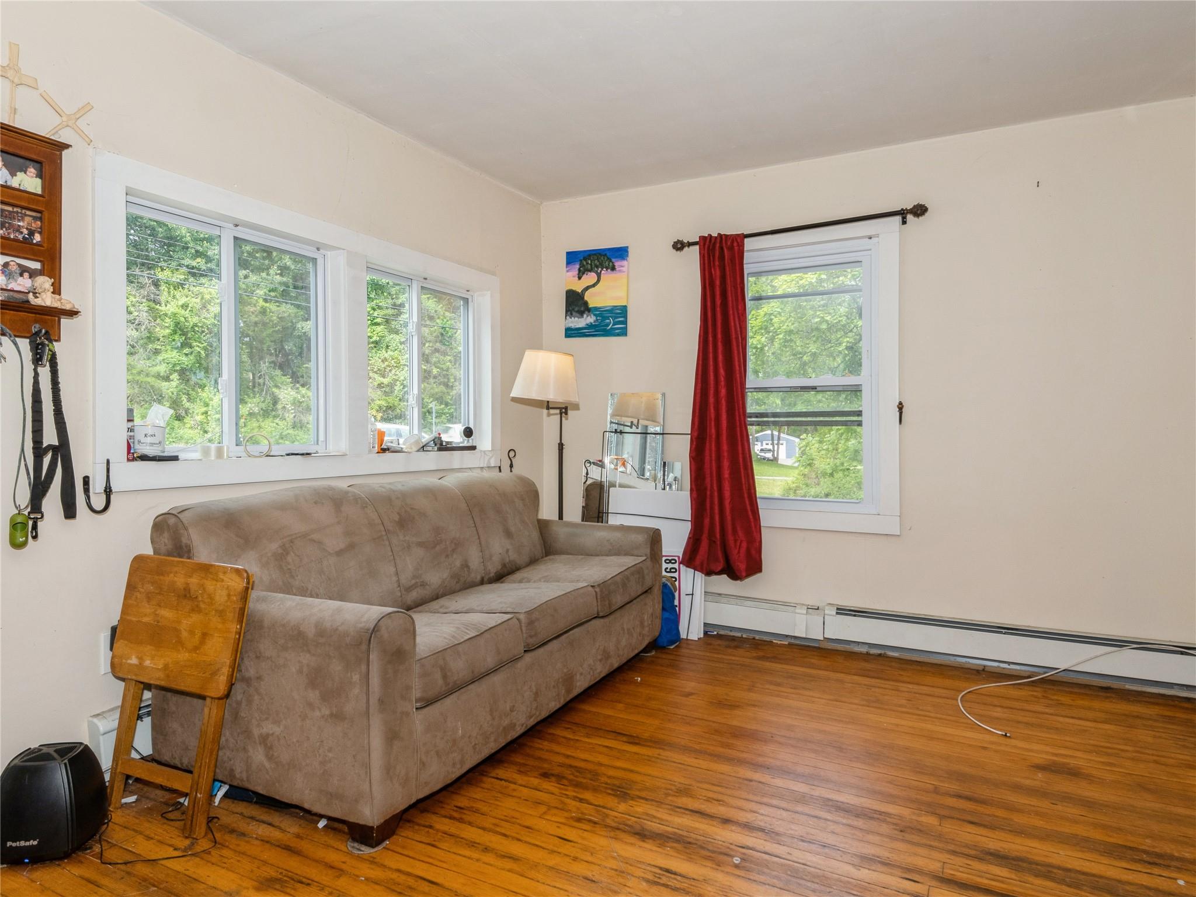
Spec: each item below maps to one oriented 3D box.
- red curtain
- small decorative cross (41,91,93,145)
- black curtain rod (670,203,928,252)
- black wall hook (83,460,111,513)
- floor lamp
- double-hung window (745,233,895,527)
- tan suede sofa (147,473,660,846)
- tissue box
[{"bbox_3d":[0.642,-0.215,3.986,0.439,1.808,0.150,1,1,28],"label":"red curtain"},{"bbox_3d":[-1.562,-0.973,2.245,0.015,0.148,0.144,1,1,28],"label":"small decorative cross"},{"bbox_3d":[0.967,-1.089,3.819,1.270,0.089,0.100,1,1,28],"label":"black curtain rod"},{"bbox_3d":[-1.493,0.113,2.280,0.131,0.165,0.026,1,1,28],"label":"black wall hook"},{"bbox_3d":[-0.230,0.234,3.969,0.366,1.489,0.449,1,1,28],"label":"floor lamp"},{"bbox_3d":[1.043,-0.342,3.884,0.941,1.505,0.100,1,1,28],"label":"double-hung window"},{"bbox_3d":[-0.517,0.568,3.031,0.886,0.852,2.074,1,1,25],"label":"tan suede sofa"},{"bbox_3d":[-1.508,-0.033,2.555,0.090,0.100,0.095,1,1,43],"label":"tissue box"}]

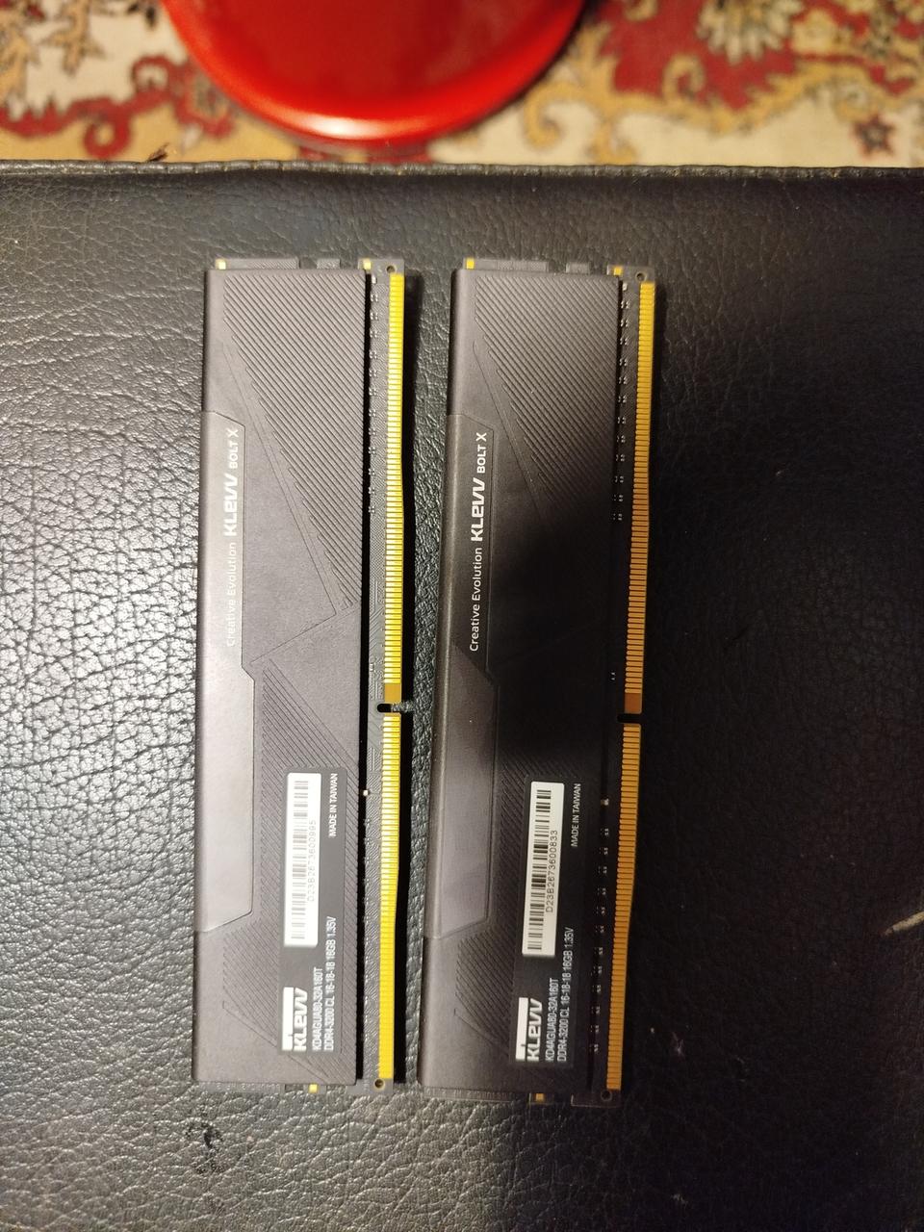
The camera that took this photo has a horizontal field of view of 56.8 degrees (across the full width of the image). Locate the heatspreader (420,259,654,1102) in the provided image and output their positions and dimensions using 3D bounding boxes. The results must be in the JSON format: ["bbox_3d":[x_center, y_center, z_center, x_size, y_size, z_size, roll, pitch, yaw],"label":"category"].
[{"bbox_3d":[0.012,0.010,0.136,0.032,0.007,0.133,3,89,1],"label":"heatspreader"}]

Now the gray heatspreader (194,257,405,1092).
[{"bbox_3d":[-0.026,0.009,0.137,0.032,0.007,0.133,1,89,2],"label":"gray heatspreader"}]

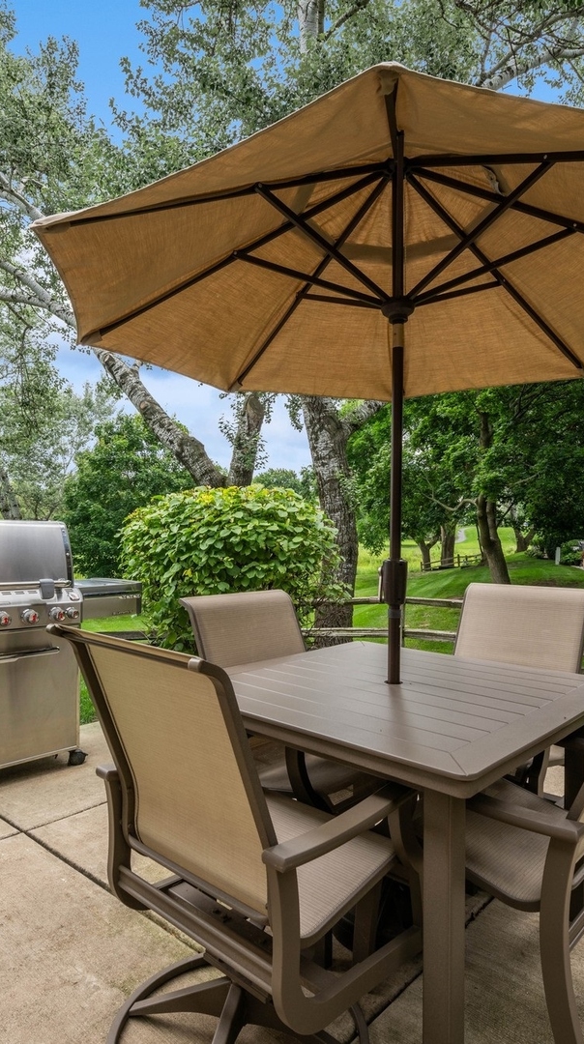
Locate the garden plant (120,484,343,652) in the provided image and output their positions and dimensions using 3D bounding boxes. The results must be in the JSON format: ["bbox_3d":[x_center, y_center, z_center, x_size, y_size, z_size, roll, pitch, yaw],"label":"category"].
[{"bbox_3d":[-0.601,0.558,5.987,2.100,1.816,1.800,0,-1,0],"label":"garden plant"}]

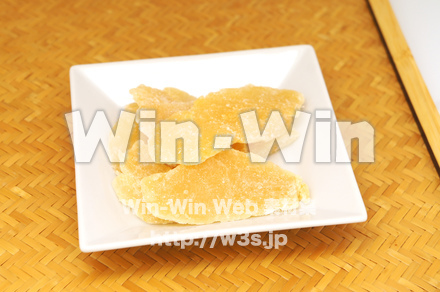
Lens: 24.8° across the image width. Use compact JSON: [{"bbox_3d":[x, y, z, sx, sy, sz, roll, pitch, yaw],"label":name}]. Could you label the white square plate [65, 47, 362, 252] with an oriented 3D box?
[{"bbox_3d":[-0.007,0.004,0.576,0.150,0.025,0.150,-5,45,-5],"label":"white square plate"}]

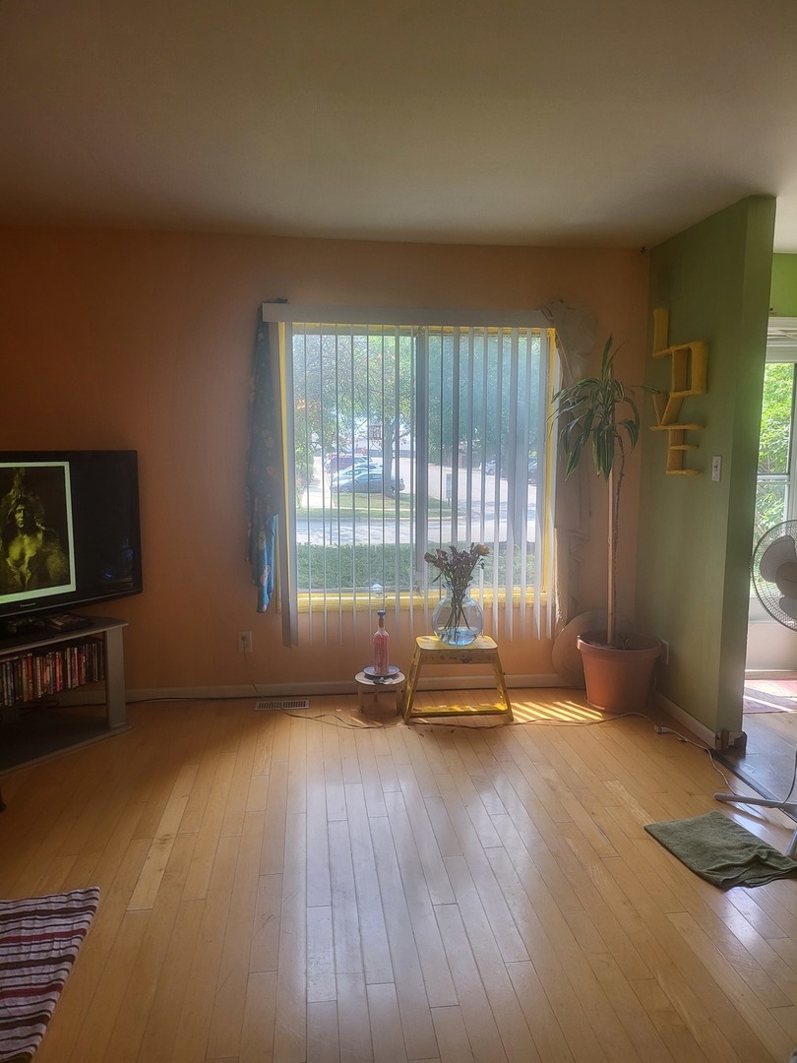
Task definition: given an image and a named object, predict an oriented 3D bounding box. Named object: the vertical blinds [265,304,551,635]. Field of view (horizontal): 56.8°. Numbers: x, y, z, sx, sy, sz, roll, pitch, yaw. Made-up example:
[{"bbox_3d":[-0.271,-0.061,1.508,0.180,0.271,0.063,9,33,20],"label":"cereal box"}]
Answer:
[{"bbox_3d":[0.076,-0.263,3.917,1.530,1.760,0.120,-1,7,-7],"label":"vertical blinds"}]

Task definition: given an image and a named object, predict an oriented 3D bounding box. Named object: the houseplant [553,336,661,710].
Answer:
[{"bbox_3d":[1.082,-0.033,3.829,0.570,1.930,0.500,-1,7,-7],"label":"houseplant"}]

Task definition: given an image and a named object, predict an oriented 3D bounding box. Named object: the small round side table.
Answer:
[{"bbox_3d":[-0.097,0.845,3.853,0.250,0.175,0.250,-1,7,-7],"label":"small round side table"}]

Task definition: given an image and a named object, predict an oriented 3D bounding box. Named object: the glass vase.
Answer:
[{"bbox_3d":[0.303,0.416,3.768,0.265,0.312,0.265,-1,7,-7],"label":"glass vase"}]

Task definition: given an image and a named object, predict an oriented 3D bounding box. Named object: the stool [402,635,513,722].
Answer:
[{"bbox_3d":[0.287,0.752,3.803,0.535,0.375,0.270,0,7,-4],"label":"stool"}]

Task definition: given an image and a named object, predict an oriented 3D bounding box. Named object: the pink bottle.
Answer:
[{"bbox_3d":[-0.086,0.574,3.820,0.083,0.342,0.083,-1,7,-7],"label":"pink bottle"}]

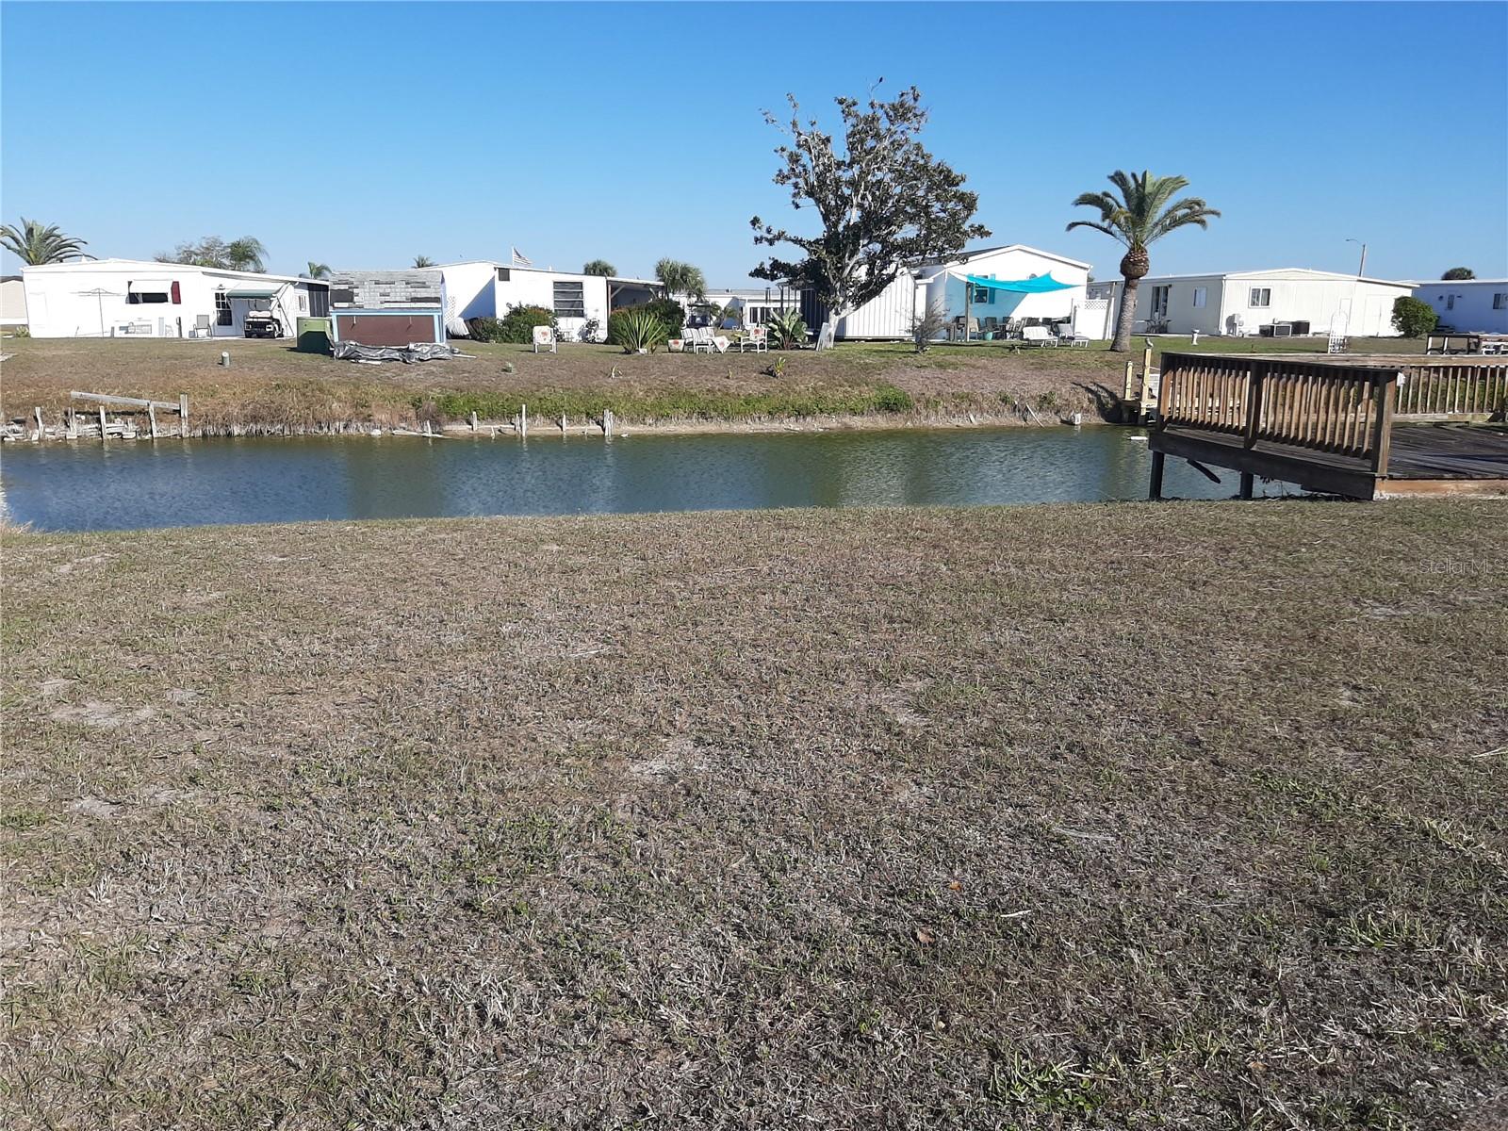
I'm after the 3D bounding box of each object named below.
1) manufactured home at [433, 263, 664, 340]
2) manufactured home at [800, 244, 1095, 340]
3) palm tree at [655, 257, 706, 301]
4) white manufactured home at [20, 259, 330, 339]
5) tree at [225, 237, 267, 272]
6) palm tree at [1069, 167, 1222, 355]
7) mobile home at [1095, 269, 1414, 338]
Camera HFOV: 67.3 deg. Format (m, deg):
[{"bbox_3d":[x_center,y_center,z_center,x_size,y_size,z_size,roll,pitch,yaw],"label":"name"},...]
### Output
[{"bbox_3d":[-8.911,-11.629,49.914,10.240,3.060,13.500,0,13,0],"label":"manufactured home"},{"bbox_3d":[8.331,-13.036,54.464,12.400,3.970,13.000,0,13,0],"label":"manufactured home"},{"bbox_3d":[-3.646,-13.483,56.414,2.530,3.600,2.530,0,13,0],"label":"palm tree"},{"bbox_3d":[-23.420,-12.246,52.080,12.480,3.140,13.000,0,13,0],"label":"white manufactured home"},{"bbox_3d":[-34.083,-18.983,75.671,2.930,5.800,2.930,0,13,0],"label":"tree"},{"bbox_3d":[12.733,-9.808,36.737,5.010,5.650,5.010,0,13,0],"label":"palm tree"},{"bbox_3d":[25.819,-13.653,58.939,8.810,2.960,15.000,0,13,0],"label":"mobile home"}]

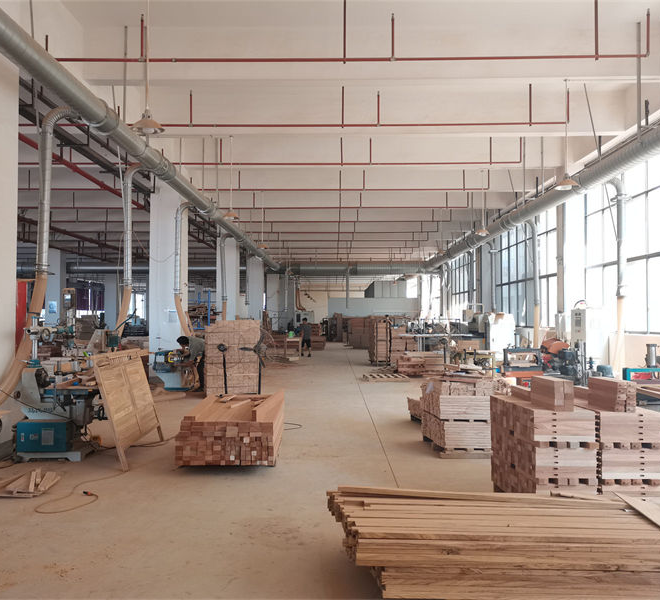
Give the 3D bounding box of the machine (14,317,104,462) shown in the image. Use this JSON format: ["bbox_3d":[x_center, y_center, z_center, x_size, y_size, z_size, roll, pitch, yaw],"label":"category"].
[{"bbox_3d":[-3.213,1.063,7.346,0.980,1.680,0.750,0,-2,0],"label":"machine"}]

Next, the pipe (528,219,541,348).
[{"bbox_3d":[5.937,-0.481,17.394,0.330,3.770,0.180,0,-2,0],"label":"pipe"}]

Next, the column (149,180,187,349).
[{"bbox_3d":[-4.260,-0.483,16.045,0.800,5.320,0.800,0,-2,0],"label":"column"}]

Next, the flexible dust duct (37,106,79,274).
[{"bbox_3d":[-3.759,-1.508,8.321,0.520,2.330,0.240,0,-2,0],"label":"flexible dust duct"}]

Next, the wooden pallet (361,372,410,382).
[{"bbox_3d":[1.511,2.119,16.234,1.120,0.130,1.050,0,-2,-7],"label":"wooden pallet"}]

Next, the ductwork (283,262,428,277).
[{"bbox_3d":[1.630,-1.891,36.070,8.700,0.780,0.780,0,-2,0],"label":"ductwork"}]

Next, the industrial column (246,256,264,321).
[{"bbox_3d":[-4.171,0.079,33.836,0.800,5.320,0.800,0,-2,0],"label":"industrial column"}]

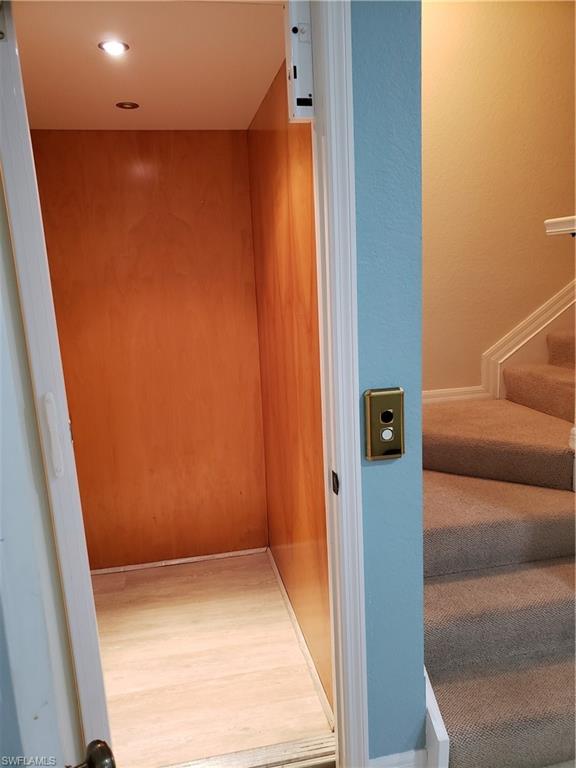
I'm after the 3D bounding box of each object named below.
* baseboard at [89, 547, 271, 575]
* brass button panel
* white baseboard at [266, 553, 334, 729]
[{"bbox_3d":[-0.592,0.932,3.052,0.990,0.021,0.017,-5,10,-11],"label":"baseboard"},{"bbox_3d":[0.240,0.101,1.429,0.100,0.175,0.015,-5,10,-11],"label":"brass button panel"},{"bbox_3d":[0.021,1.001,2.501,0.018,0.022,1.320,-5,10,-11],"label":"white baseboard"}]

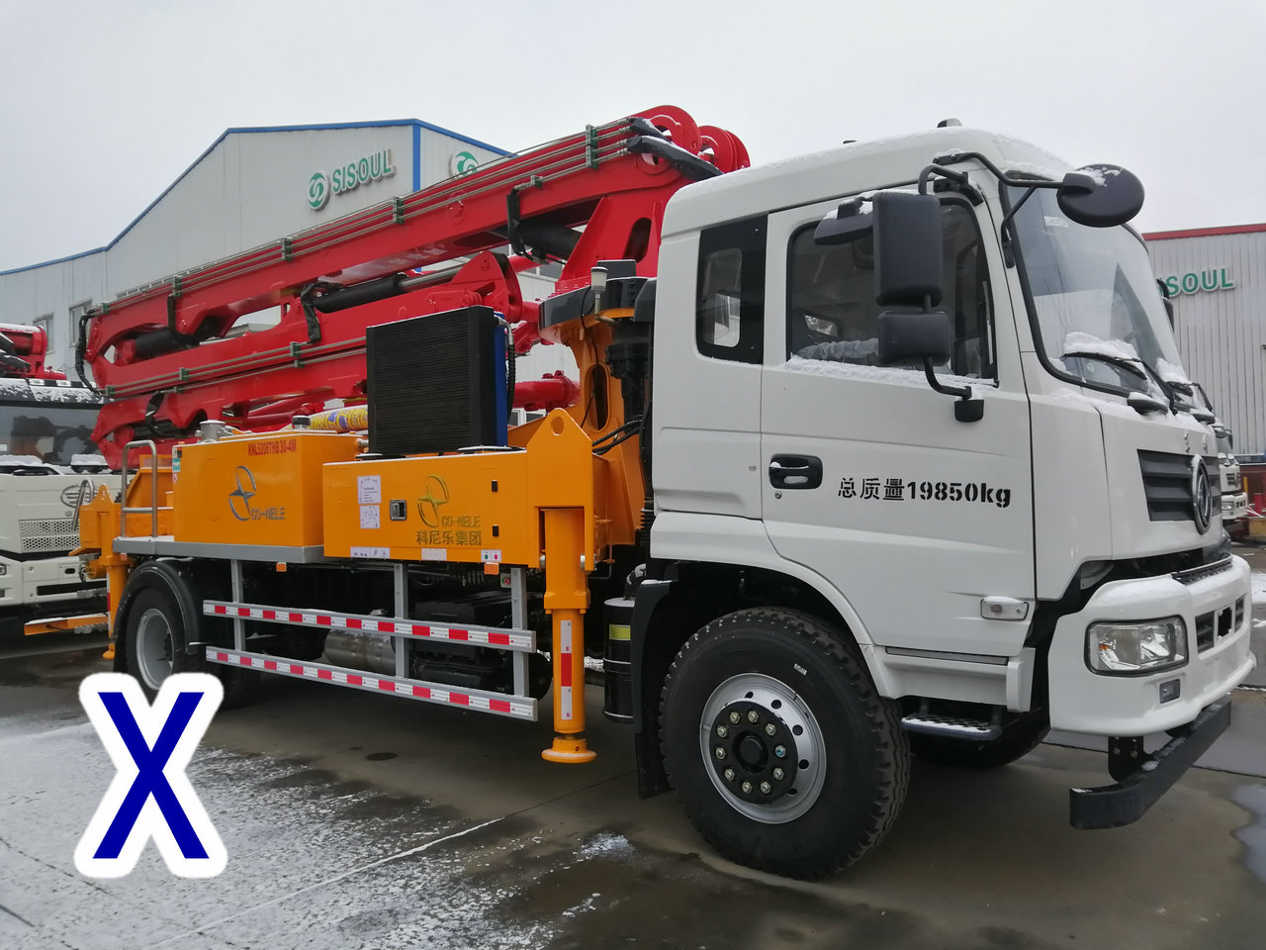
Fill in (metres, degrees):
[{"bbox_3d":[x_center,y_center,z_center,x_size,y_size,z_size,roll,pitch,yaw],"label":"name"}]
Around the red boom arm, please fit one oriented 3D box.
[{"bbox_3d":[-2.417,-1.041,7.786,7.732,1.675,0.837,-2,-1,40],"label":"red boom arm"}]

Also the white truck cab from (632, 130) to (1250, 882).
[{"bbox_3d":[1.564,0.082,4.542,2.069,2.817,2.423,-2,-1,40],"label":"white truck cab"}]

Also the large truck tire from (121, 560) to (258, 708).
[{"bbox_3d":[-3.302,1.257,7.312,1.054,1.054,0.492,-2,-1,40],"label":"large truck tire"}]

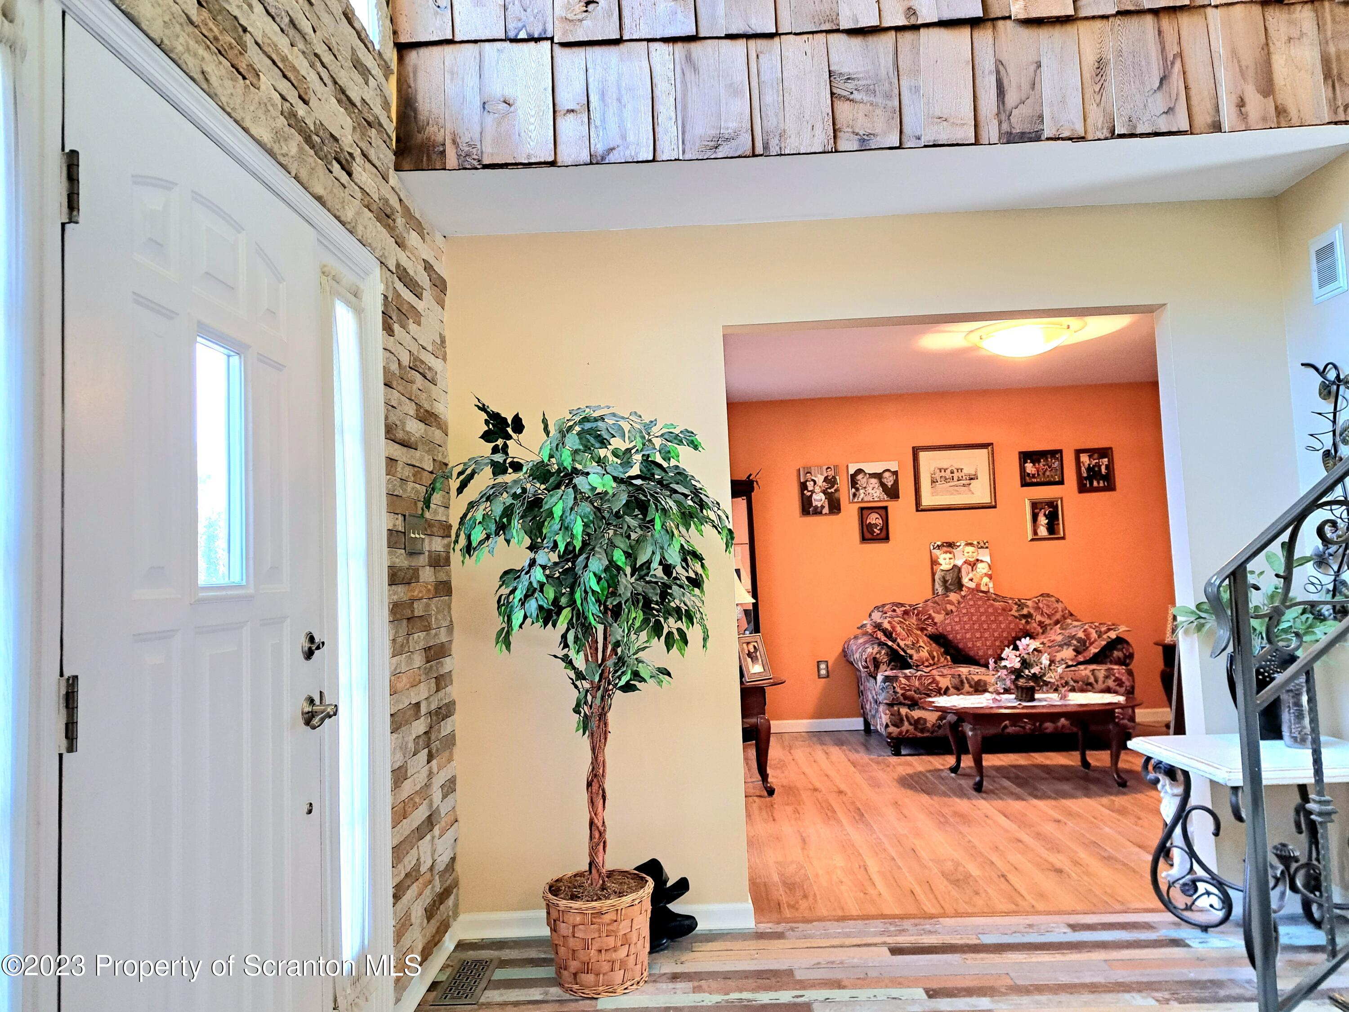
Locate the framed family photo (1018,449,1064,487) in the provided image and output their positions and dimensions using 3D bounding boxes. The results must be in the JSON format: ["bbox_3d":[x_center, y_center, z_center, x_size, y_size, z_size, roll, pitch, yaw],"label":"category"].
[{"bbox_3d":[2.668,-0.271,6.802,0.312,0.261,0.025,-2,-4,2],"label":"framed family photo"}]

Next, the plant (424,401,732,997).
[{"bbox_3d":[-0.274,0.544,2.830,0.920,1.750,0.820,-2,-4,2],"label":"plant"}]

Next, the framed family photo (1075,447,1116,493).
[{"bbox_3d":[3.052,-0.256,6.790,0.272,0.317,0.025,-2,-4,2],"label":"framed family photo"}]

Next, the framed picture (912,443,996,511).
[{"bbox_3d":[2.039,-0.205,6.814,0.582,0.476,0.030,-2,-4,2],"label":"framed picture"}]

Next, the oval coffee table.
[{"bbox_3d":[1.942,1.276,5.073,1.170,0.420,0.660,-2,-4,1],"label":"oval coffee table"}]

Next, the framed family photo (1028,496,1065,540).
[{"bbox_3d":[2.687,0.096,6.778,0.263,0.309,0.025,-2,-4,2],"label":"framed family photo"}]

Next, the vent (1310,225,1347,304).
[{"bbox_3d":[2.097,-0.773,3.009,0.018,0.213,0.155,-2,-4,2],"label":"vent"}]

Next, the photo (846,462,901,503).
[{"bbox_3d":[1.469,-0.177,6.877,0.356,0.280,0.030,-2,-4,1],"label":"photo"}]

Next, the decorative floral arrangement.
[{"bbox_3d":[1.932,0.897,5.159,0.390,0.350,0.360,-2,-4,1],"label":"decorative floral arrangement"}]

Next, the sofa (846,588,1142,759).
[{"bbox_3d":[2.058,1.072,6.267,1.760,0.980,0.910,-2,-4,1],"label":"sofa"}]

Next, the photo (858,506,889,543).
[{"bbox_3d":[1.471,0.134,6.859,0.203,0.254,0.025,-2,-4,1],"label":"photo"}]

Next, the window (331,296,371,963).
[{"bbox_3d":[-0.852,0.308,2.452,0.040,1.680,0.190,-2,-4,2],"label":"window"}]

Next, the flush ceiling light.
[{"bbox_3d":[1.856,-0.881,4.968,0.625,0.165,0.625,-2,-4,1],"label":"flush ceiling light"}]

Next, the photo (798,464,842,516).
[{"bbox_3d":[1.067,-0.109,6.836,0.286,0.351,0.033,-2,-4,2],"label":"photo"}]

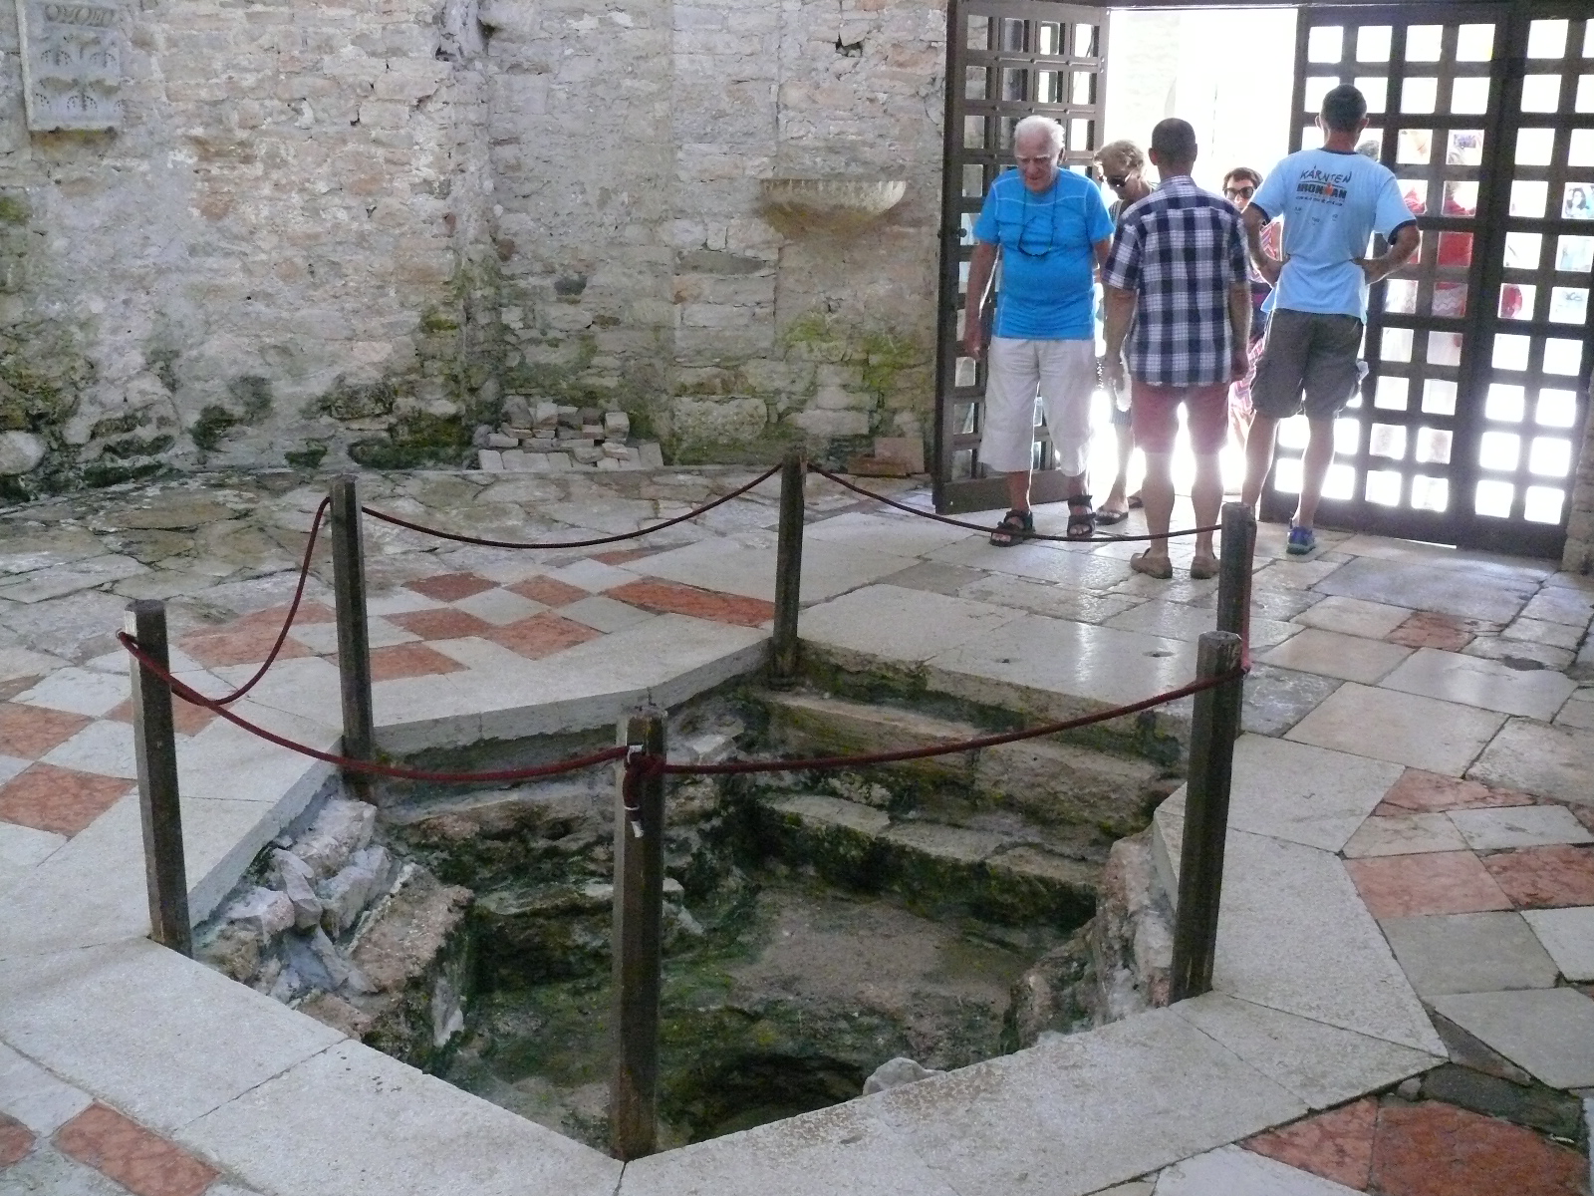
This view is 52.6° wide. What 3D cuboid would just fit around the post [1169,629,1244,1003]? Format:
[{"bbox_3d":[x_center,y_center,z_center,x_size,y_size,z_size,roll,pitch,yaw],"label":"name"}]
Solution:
[{"bbox_3d":[0.777,0.450,3.074,0.083,0.792,0.083,4,16,14],"label":"post"}]

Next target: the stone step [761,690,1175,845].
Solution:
[{"bbox_3d":[0.545,0.512,5.110,1.358,0.260,0.280,9,17,30],"label":"stone step"}]

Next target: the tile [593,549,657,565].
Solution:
[{"bbox_3d":[-0.699,-0.164,6.516,0.170,0.020,0.310,12,19,35],"label":"tile"}]

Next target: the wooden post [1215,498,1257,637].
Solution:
[{"bbox_3d":[1.192,0.128,4.425,0.080,0.781,0.080,4,16,14],"label":"wooden post"}]

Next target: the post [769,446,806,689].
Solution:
[{"bbox_3d":[-0.029,-0.083,5.246,0.075,0.810,0.075,-1,15,-15],"label":"post"}]

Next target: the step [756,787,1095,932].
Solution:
[{"bbox_3d":[0.453,0.792,4.902,1.129,0.190,0.300,9,17,30],"label":"step"}]

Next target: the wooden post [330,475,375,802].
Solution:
[{"bbox_3d":[-1.211,0.122,4.384,0.078,0.899,0.078,-4,16,-15],"label":"wooden post"}]

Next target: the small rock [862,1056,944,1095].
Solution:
[{"bbox_3d":[0.201,0.901,2.974,0.165,0.095,0.125,-8,17,-27],"label":"small rock"}]

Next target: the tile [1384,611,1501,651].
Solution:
[{"bbox_3d":[2.193,0.124,5.526,0.265,0.020,0.448,12,18,37],"label":"tile"}]

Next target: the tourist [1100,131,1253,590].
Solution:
[{"bbox_3d":[1.509,-0.947,6.197,0.550,1.715,0.360,3,14,9],"label":"tourist"}]

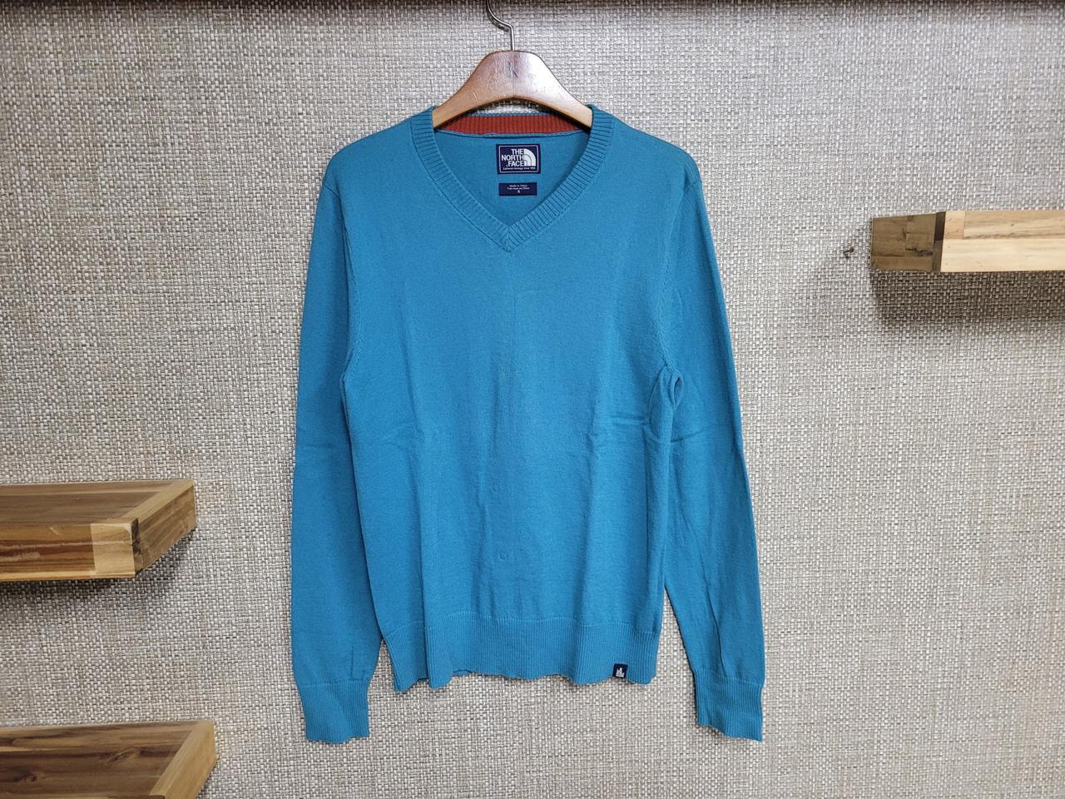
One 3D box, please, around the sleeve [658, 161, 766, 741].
[{"bbox_3d":[0.213,0.086,0.969,0.118,0.729,0.060,-5,10,-1],"label":"sleeve"}]

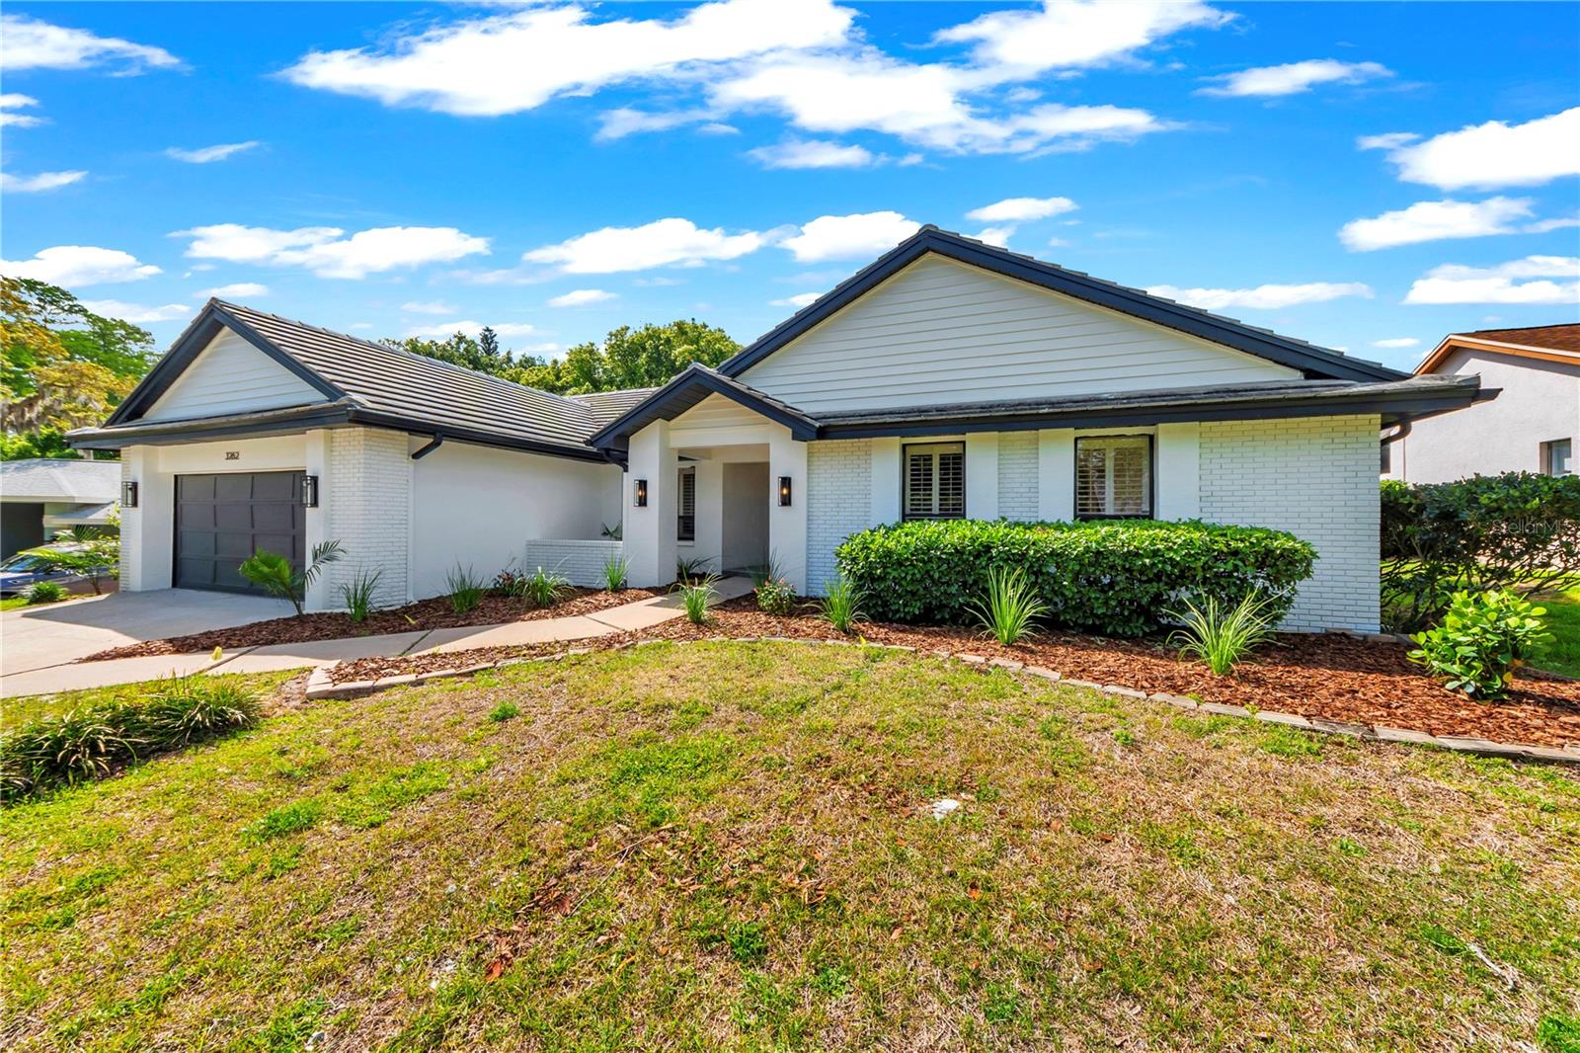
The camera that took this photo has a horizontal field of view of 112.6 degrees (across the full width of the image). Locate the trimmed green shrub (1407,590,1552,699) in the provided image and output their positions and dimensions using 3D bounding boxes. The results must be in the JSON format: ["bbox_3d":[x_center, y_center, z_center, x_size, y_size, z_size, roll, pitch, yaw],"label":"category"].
[{"bbox_3d":[5.340,0.910,4.100,0.700,0.830,0.700,1,0,-37],"label":"trimmed green shrub"}]

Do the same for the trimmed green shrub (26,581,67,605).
[{"bbox_3d":[-13.200,1.172,9.350,0.460,0.430,0.460,0,0,35],"label":"trimmed green shrub"}]

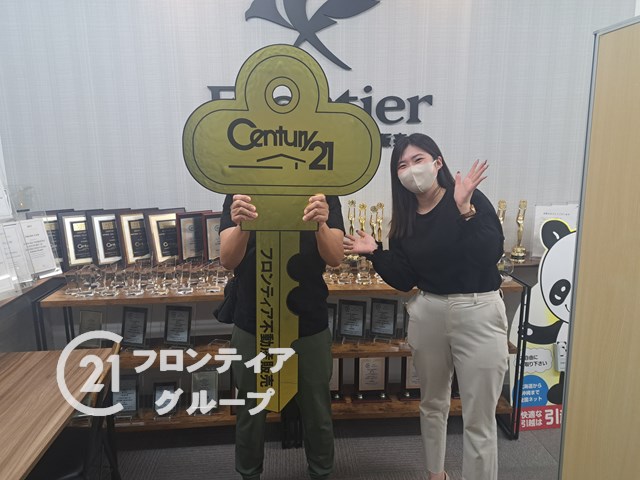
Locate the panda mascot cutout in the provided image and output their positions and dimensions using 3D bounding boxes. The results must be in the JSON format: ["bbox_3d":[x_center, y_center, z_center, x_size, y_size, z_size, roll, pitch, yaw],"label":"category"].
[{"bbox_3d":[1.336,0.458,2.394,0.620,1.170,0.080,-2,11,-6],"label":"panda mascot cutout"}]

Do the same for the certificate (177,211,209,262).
[{"bbox_3d":[-0.761,-0.014,2.737,0.214,0.318,0.030,-6,1,-25],"label":"certificate"}]

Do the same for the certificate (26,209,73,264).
[{"bbox_3d":[-1.581,-0.001,2.643,0.246,0.343,0.030,-9,3,-37],"label":"certificate"}]

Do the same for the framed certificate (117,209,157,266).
[{"bbox_3d":[-1.093,-0.017,2.704,0.246,0.343,0.030,-8,2,-35],"label":"framed certificate"}]

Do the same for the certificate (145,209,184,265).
[{"bbox_3d":[-0.935,-0.023,2.728,0.246,0.343,0.030,-9,2,-37],"label":"certificate"}]

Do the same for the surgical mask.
[{"bbox_3d":[0.367,-0.232,1.647,0.145,0.125,0.090,-11,7,32],"label":"surgical mask"}]

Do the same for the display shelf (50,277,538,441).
[{"bbox_3d":[-0.112,0.651,2.299,2.344,0.860,0.283,-1,10,-8],"label":"display shelf"}]

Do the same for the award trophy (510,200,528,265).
[{"bbox_3d":[1.216,-0.055,2.681,0.095,0.372,0.095,1,11,8],"label":"award trophy"}]

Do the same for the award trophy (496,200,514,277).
[{"bbox_3d":[1.080,-0.052,2.671,0.095,0.372,0.095,1,11,8],"label":"award trophy"}]

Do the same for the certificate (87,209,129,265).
[{"bbox_3d":[-1.255,-0.011,2.681,0.246,0.343,0.030,-9,2,-36],"label":"certificate"}]

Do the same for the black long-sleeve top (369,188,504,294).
[{"bbox_3d":[0.448,0.009,1.705,0.490,0.405,0.330,3,12,16],"label":"black long-sleeve top"}]

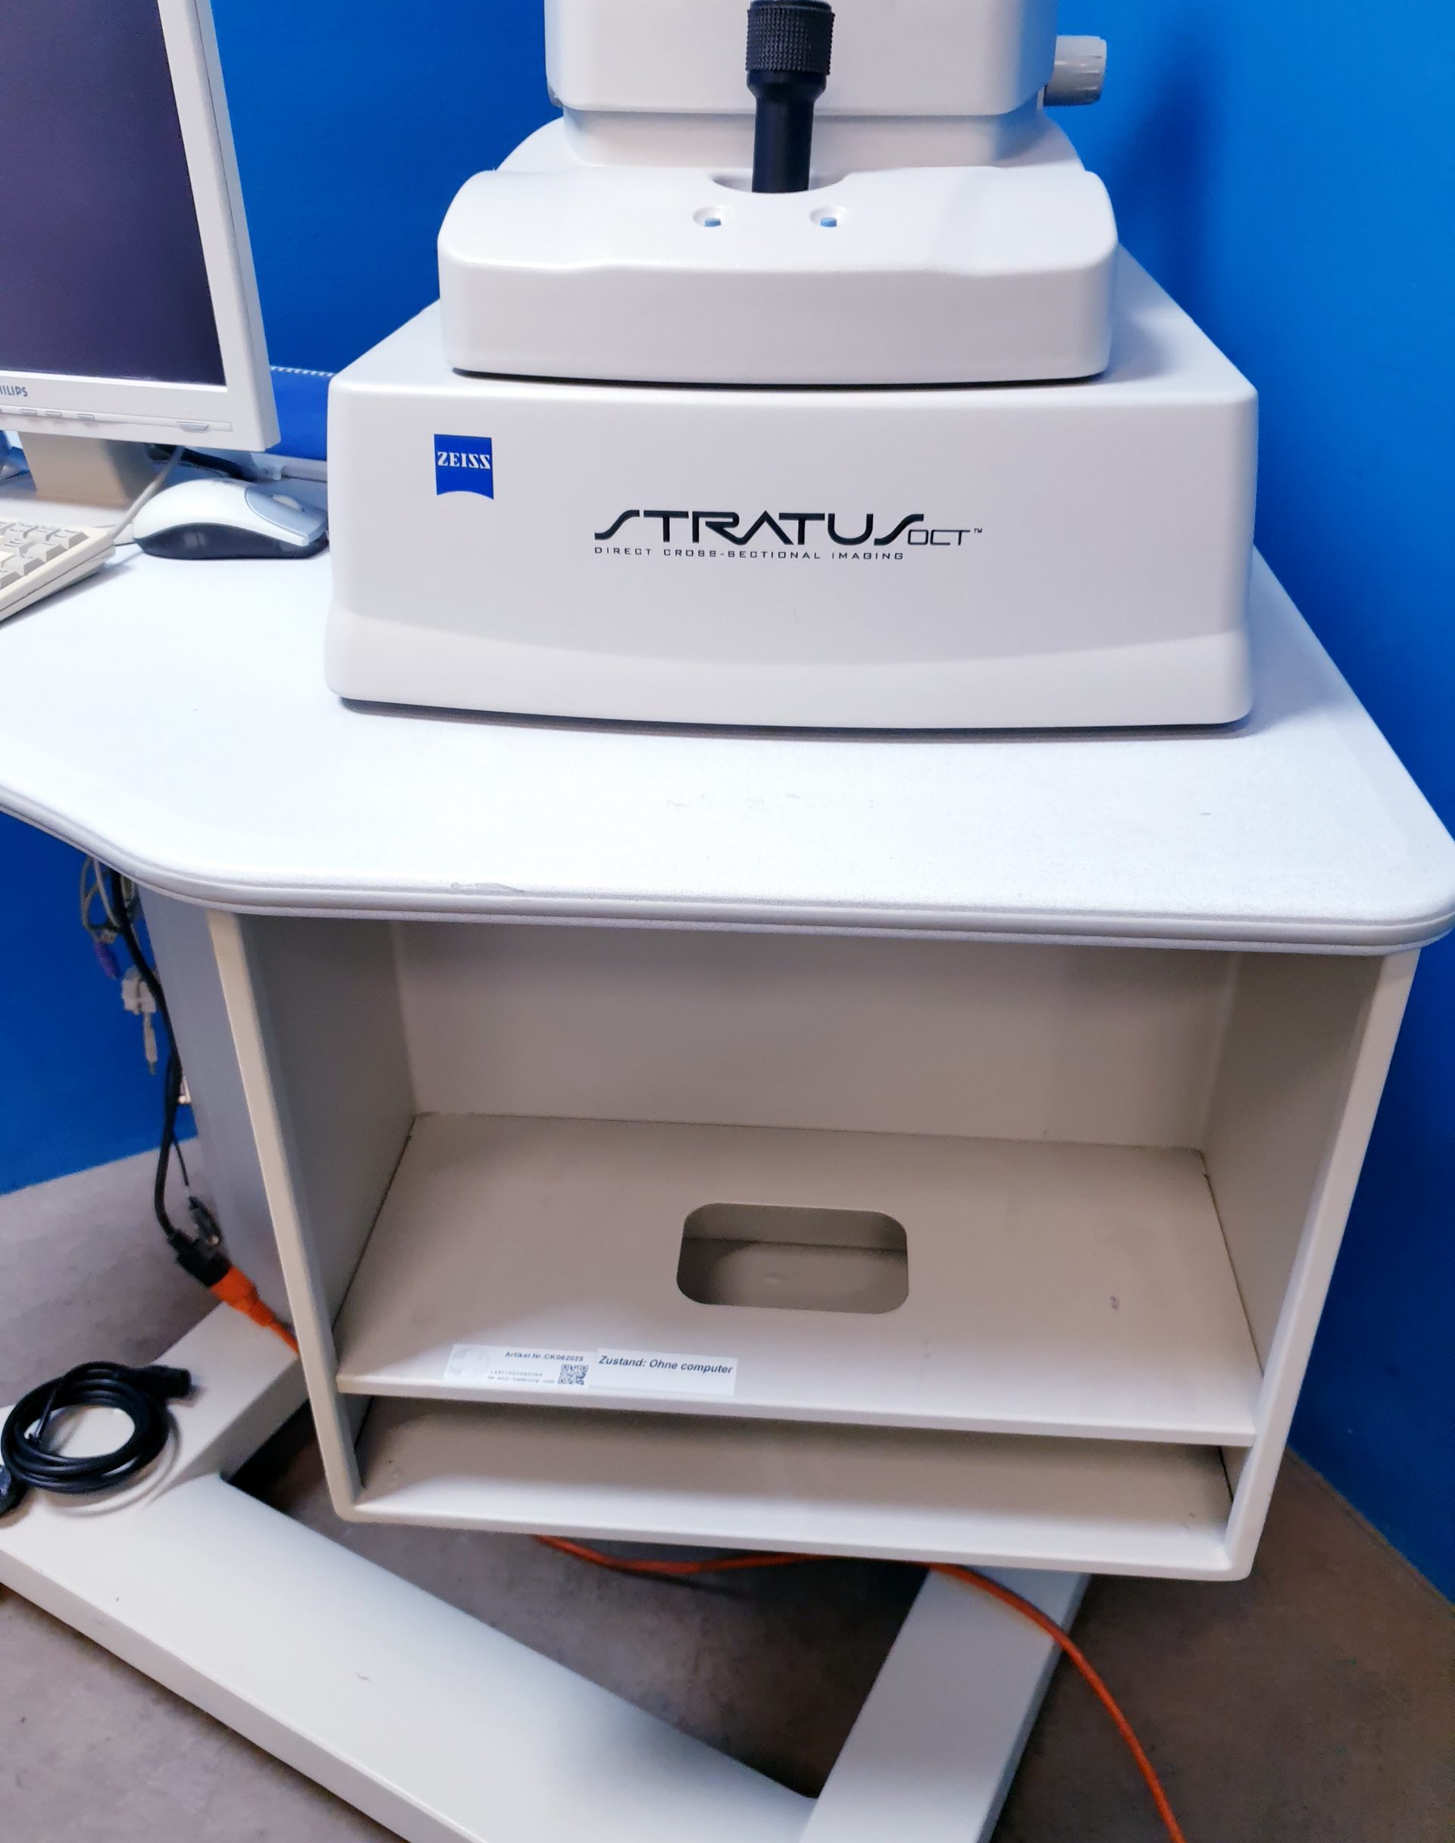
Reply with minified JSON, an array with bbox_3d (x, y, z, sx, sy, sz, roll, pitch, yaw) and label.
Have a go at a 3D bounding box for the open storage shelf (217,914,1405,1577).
[{"bbox_3d":[0.038,0.112,0.789,0.498,0.407,0.225,2,30,4],"label":"open storage shelf"}]

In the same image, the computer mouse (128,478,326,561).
[{"bbox_3d":[-0.322,-0.268,0.966,0.125,0.040,0.062,0,30,2],"label":"computer mouse"}]

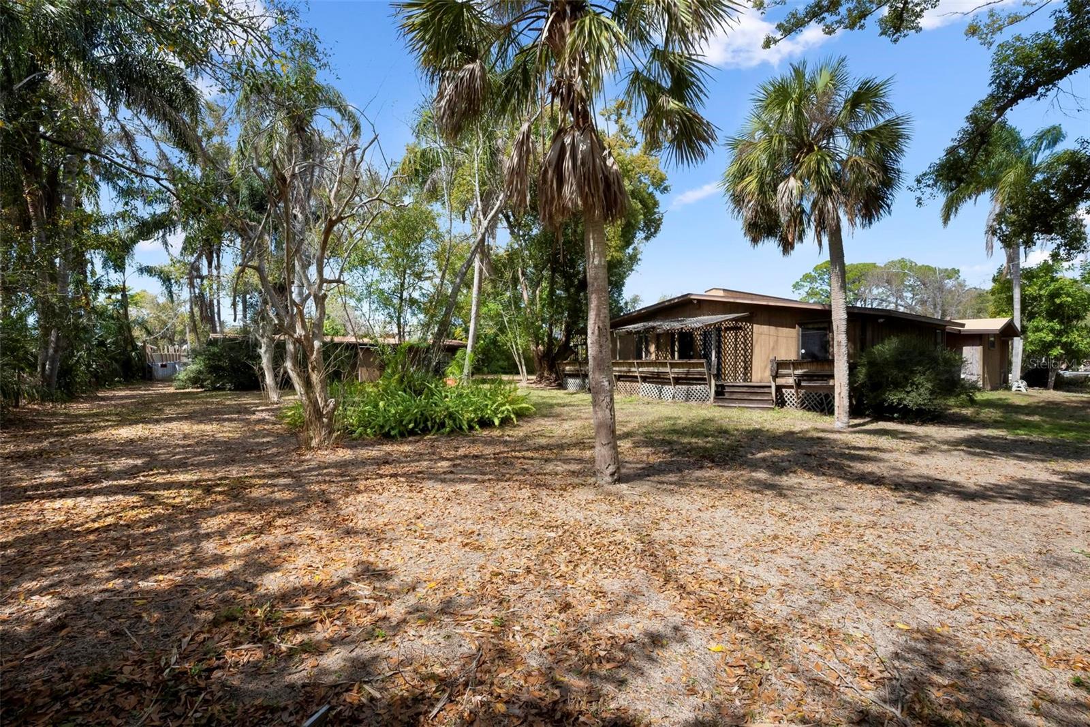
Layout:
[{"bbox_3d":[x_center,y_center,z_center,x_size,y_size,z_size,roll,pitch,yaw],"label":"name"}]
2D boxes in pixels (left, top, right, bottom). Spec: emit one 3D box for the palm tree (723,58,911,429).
[{"bbox_3d":[6.400,-2.850,11.400,3.950,8.600,3.950,0,0,29],"label":"palm tree"}]

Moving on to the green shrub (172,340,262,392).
[{"bbox_3d":[-17.800,0.030,26.300,3.900,2.650,3.300,0,0,-34],"label":"green shrub"}]

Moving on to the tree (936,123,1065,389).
[{"bbox_3d":[26.100,-6.000,27.500,5.900,14.900,5.900,0,0,43],"label":"tree"}]

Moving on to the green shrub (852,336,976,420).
[{"bbox_3d":[10.700,0.300,14.150,2.900,2.350,3.000,0,0,37],"label":"green shrub"}]

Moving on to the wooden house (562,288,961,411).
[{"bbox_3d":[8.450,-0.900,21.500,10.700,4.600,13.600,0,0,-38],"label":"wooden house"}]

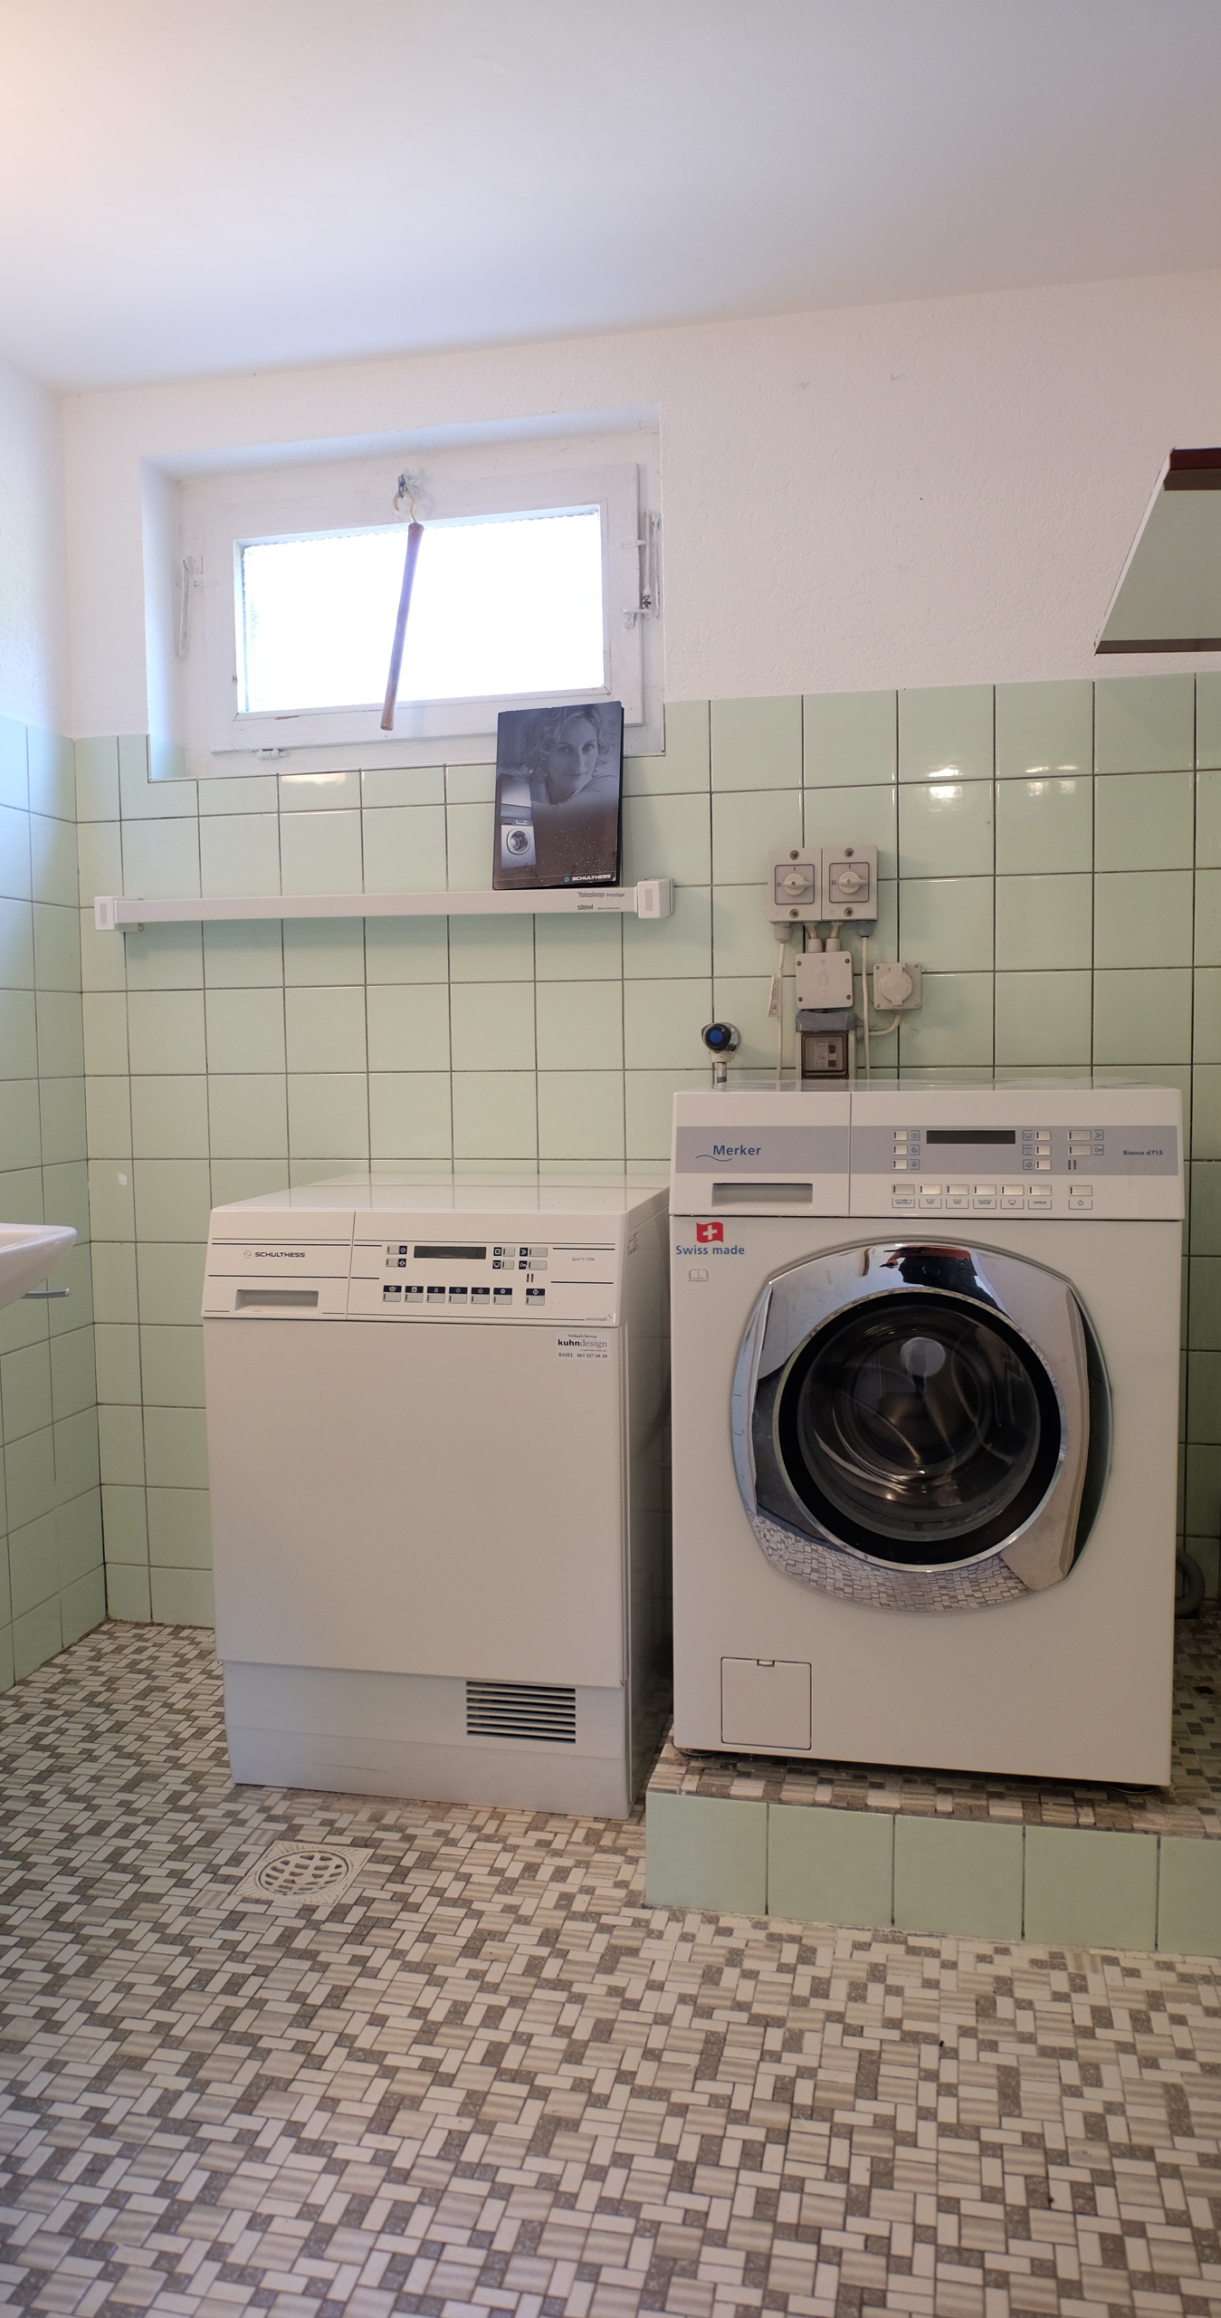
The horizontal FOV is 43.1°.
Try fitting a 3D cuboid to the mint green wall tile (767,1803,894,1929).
[{"bbox_3d":[0.266,0.849,1.864,0.150,0.140,0.010,0,5,11],"label":"mint green wall tile"}]

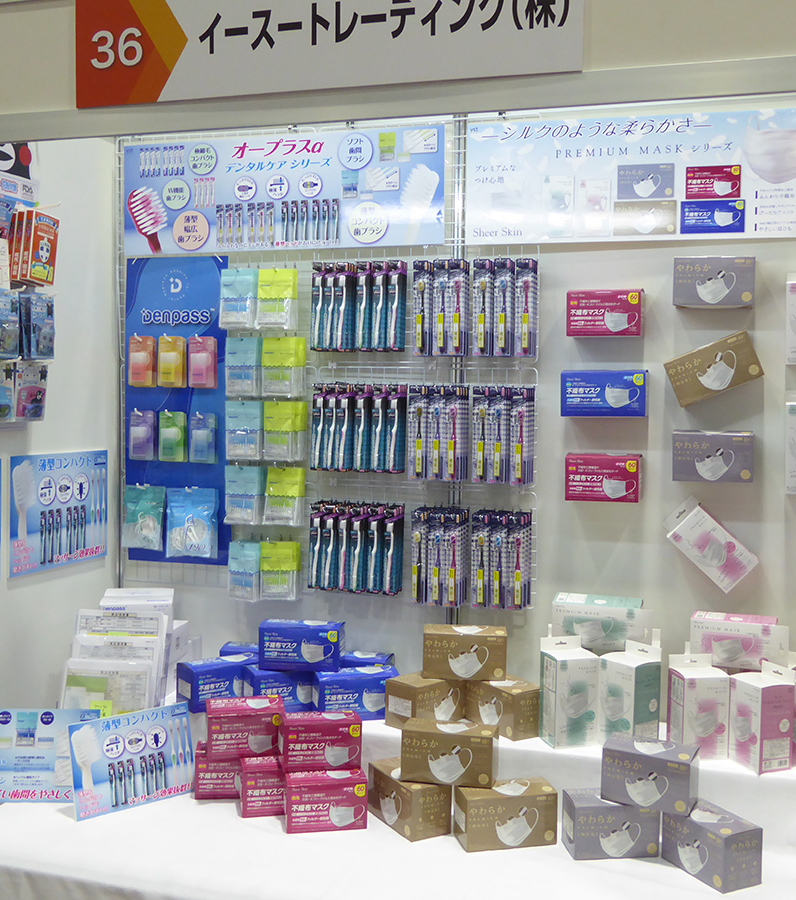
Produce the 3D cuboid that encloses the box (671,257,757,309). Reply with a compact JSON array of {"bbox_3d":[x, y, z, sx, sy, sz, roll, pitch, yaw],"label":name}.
[{"bbox_3d":[0.739,-0.389,2.508,0.179,0.110,0.098,2,4,16],"label":"box"}]

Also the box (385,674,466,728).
[{"bbox_3d":[0.071,0.614,2.663,0.095,0.111,0.203,3,3,39],"label":"box"}]

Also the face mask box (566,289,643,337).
[{"bbox_3d":[0.500,-0.325,2.583,0.173,0.105,0.092,1,3,17],"label":"face mask box"}]

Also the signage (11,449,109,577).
[{"bbox_3d":[-0.879,0.158,2.808,0.006,0.297,0.421,2,3,17],"label":"signage"}]

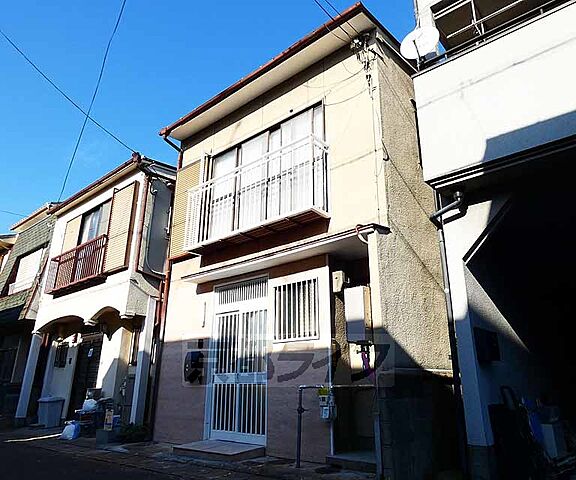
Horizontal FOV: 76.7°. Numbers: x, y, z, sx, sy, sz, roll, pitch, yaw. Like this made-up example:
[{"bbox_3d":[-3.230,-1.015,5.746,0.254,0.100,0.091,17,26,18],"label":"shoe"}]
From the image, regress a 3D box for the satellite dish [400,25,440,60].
[{"bbox_3d":[1.850,-2.768,5.100,0.500,0.500,0.280,-12,-23,30],"label":"satellite dish"}]

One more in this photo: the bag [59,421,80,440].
[{"bbox_3d":[-3.634,3.183,6.080,0.290,0.310,0.280,-15,-25,35],"label":"bag"}]

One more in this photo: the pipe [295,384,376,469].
[{"bbox_3d":[0.503,2.015,3.910,1.037,0.859,0.158,-15,-25,35],"label":"pipe"}]

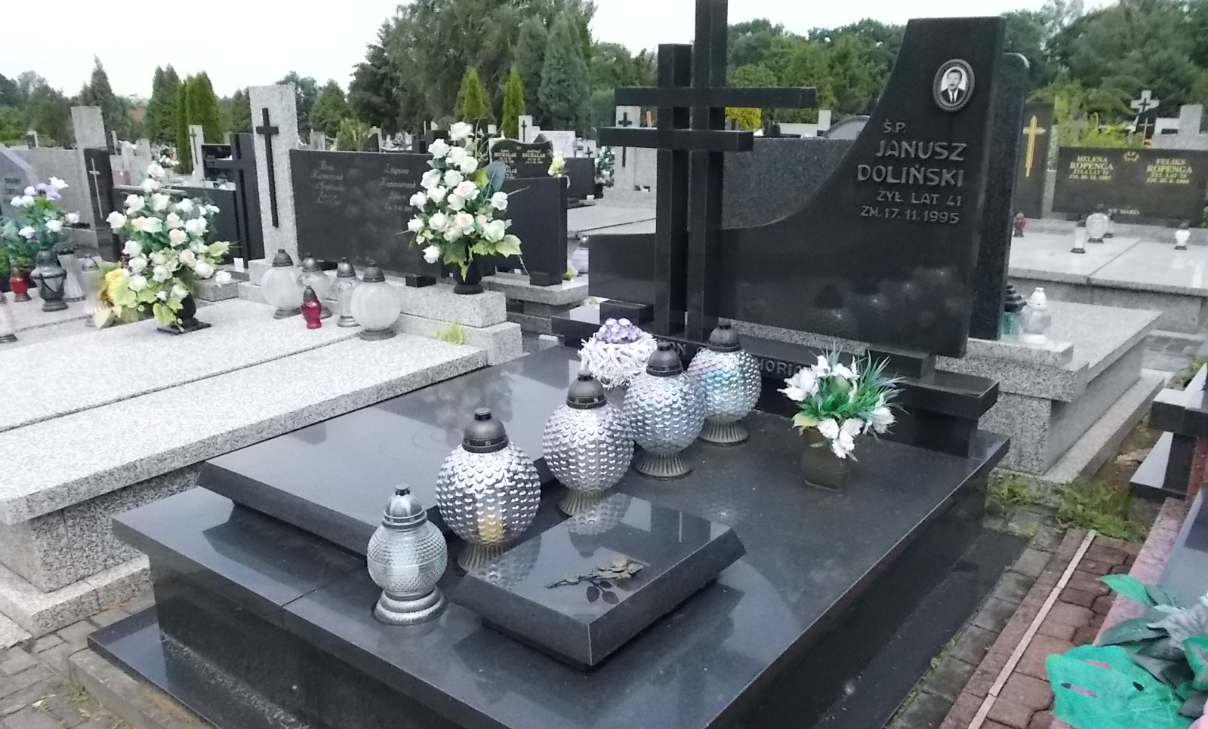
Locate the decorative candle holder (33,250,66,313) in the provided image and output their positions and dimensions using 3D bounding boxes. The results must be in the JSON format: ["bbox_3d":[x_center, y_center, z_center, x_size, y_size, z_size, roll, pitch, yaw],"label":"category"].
[{"bbox_3d":[-2.985,-0.453,4.894,0.157,0.325,0.157,12,19,36],"label":"decorative candle holder"}]

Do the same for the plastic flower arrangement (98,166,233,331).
[{"bbox_3d":[-2.368,-0.630,4.994,0.670,0.880,0.540,10,18,33],"label":"plastic flower arrangement"}]

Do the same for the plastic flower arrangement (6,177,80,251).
[{"bbox_3d":[-3.463,-0.912,5.600,0.460,0.500,0.420,11,20,36],"label":"plastic flower arrangement"}]

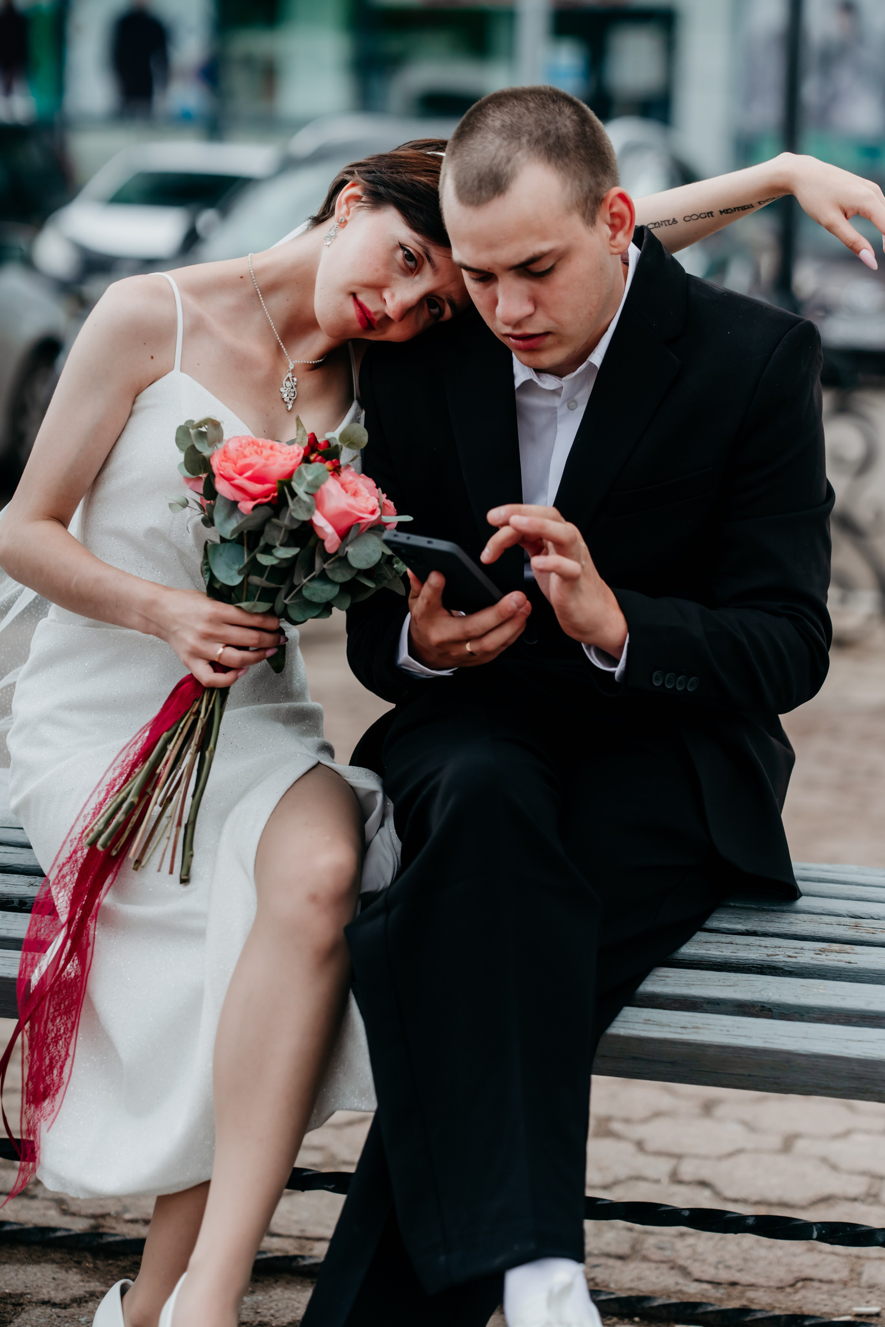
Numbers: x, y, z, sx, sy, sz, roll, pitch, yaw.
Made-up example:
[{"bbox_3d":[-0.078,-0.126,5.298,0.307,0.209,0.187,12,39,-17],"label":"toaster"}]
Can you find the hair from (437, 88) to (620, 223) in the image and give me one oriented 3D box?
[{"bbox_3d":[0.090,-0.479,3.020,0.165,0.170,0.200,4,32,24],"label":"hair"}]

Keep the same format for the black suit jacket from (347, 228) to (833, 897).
[{"bbox_3d":[0.144,-0.104,3.060,0.480,0.630,0.400,3,9,18],"label":"black suit jacket"}]

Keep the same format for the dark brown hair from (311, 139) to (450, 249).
[{"bbox_3d":[-0.019,-0.451,3.120,0.180,0.175,0.195,-29,25,-2],"label":"dark brown hair"}]

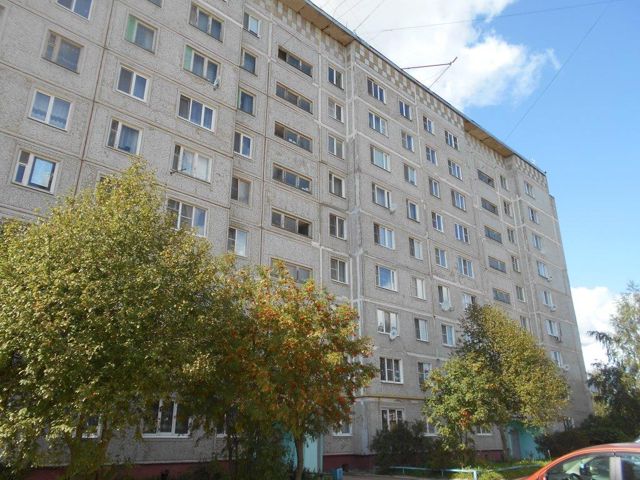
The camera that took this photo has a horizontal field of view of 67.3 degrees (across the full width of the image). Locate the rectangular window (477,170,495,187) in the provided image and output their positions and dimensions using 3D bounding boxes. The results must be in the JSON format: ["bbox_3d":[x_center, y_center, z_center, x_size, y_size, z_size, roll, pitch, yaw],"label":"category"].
[{"bbox_3d":[15.672,-5.652,45.437,2.840,0.956,0.150,18,-28,-39],"label":"rectangular window"}]

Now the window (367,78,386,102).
[{"bbox_3d":[4.096,-10.710,34.797,1.968,1.357,0.200,18,-27,-39],"label":"window"}]

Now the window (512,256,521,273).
[{"bbox_3d":[18.108,2.203,44.449,1.250,1.300,0.200,18,-28,-38],"label":"window"}]

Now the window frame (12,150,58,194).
[{"bbox_3d":[-10.420,-2.489,17.636,1.400,1.400,0.150,18,-27,-39],"label":"window frame"}]

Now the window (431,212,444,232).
[{"bbox_3d":[8.718,-1.333,35.657,1.340,1.387,0.150,18,-28,-39],"label":"window"}]

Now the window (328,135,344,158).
[{"bbox_3d":[1.074,-6.117,31.598,1.530,1.380,0.150,18,-27,-39],"label":"window"}]

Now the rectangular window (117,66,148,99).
[{"bbox_3d":[-8.231,-6.864,21.206,1.366,1.357,0.200,18,-27,-39],"label":"rectangular window"}]

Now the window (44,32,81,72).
[{"bbox_3d":[-10.322,-7.547,19.396,1.345,1.357,0.200,18,-27,-39],"label":"window"}]

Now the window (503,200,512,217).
[{"bbox_3d":[18.636,-3.057,47.695,1.500,1.380,0.150,18,-27,-39],"label":"window"}]

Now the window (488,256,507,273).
[{"bbox_3d":[15.454,2.163,41.904,2.750,0.800,0.200,18,-28,-38],"label":"window"}]

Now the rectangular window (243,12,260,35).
[{"bbox_3d":[-4.228,-12.996,28.743,1.400,1.357,0.200,18,-27,-39],"label":"rectangular window"}]

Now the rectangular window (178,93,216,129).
[{"bbox_3d":[-5.965,-6.167,23.392,2.000,1.350,0.150,18,-27,-39],"label":"rectangular window"}]

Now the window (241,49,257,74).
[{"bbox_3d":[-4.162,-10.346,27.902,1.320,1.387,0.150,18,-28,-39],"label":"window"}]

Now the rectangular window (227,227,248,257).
[{"bbox_3d":[-4.139,0.117,23.759,1.340,1.370,0.150,18,-28,-38],"label":"rectangular window"}]

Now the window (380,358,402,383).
[{"bbox_3d":[4.066,7.521,27.536,1.880,1.360,0.200,18,-28,-38],"label":"window"}]

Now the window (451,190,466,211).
[{"bbox_3d":[11.309,-3.179,39.233,2.000,1.420,0.150,18,-27,-39],"label":"window"}]

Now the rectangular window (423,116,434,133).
[{"bbox_3d":[8.768,-9.183,38.843,1.355,1.357,0.200,18,-27,-39],"label":"rectangular window"}]

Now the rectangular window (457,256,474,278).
[{"bbox_3d":[11.158,2.082,36.718,1.900,1.387,0.150,18,-28,-39],"label":"rectangular window"}]

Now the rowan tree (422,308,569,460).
[{"bbox_3d":[10.170,8.281,27.801,7.500,8.700,6.800,-7,-23,18],"label":"rowan tree"}]

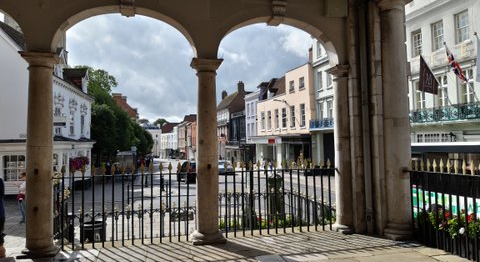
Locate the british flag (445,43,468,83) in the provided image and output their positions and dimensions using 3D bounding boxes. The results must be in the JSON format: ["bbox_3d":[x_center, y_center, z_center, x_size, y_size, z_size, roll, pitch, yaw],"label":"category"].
[{"bbox_3d":[11.531,-3.568,19.200,1.300,2.000,0.450,0,-2,-14],"label":"british flag"}]

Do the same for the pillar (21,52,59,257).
[{"bbox_3d":[-3.080,0.327,5.581,0.497,3.065,0.497,0,-3,-14],"label":"pillar"}]

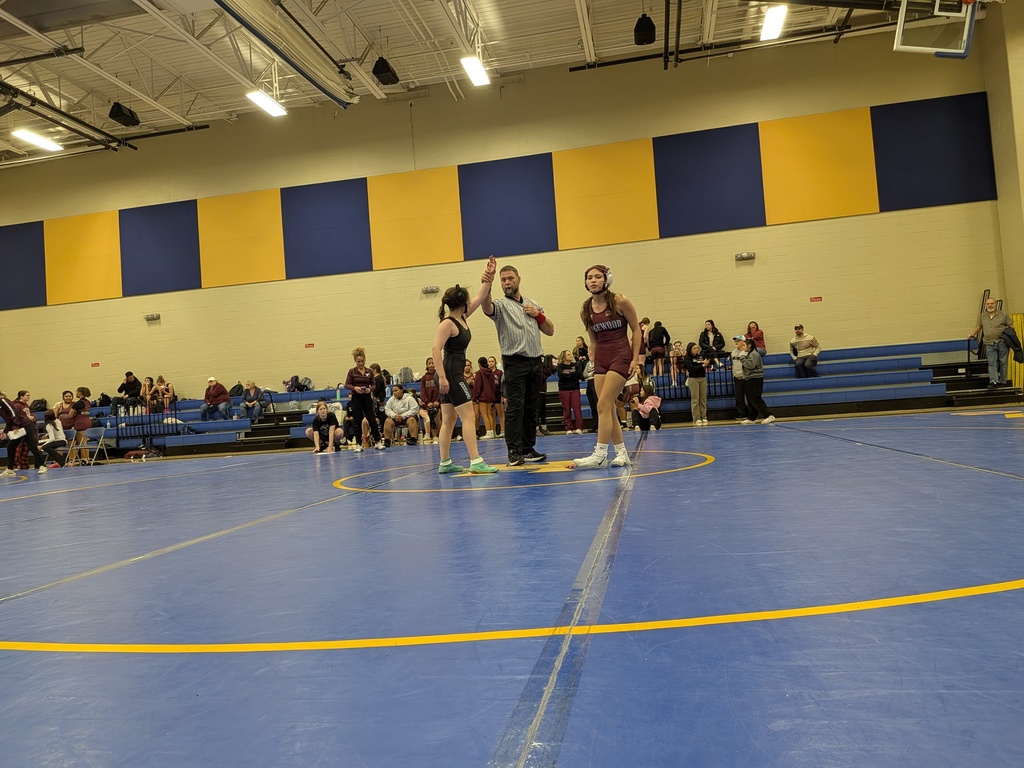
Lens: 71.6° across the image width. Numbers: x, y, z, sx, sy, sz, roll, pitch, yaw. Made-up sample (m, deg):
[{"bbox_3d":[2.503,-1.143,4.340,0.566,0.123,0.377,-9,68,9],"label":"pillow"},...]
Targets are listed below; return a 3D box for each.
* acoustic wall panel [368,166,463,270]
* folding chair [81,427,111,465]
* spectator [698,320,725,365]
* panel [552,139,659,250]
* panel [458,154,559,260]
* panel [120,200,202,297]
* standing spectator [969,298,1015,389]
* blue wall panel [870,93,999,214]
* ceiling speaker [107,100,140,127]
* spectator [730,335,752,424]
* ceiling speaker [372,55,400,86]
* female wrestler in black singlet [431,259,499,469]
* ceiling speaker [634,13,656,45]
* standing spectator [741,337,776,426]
[{"bbox_3d":[-2.488,-4.252,18.185,2.430,2.430,0.050,-4,-2,11],"label":"acoustic wall panel"},{"bbox_3d":[-8.644,1.301,14.578,0.460,0.760,0.500,-4,-2,11],"label":"folding chair"},{"bbox_3d":[4.608,-0.846,16.268,0.600,1.200,0.750,-4,-2,9],"label":"spectator"},{"bbox_3d":[2.291,-4.625,17.368,2.440,2.440,0.050,-4,-2,11],"label":"panel"},{"bbox_3d":[-0.103,-4.441,17.767,2.420,2.440,0.050,-4,-2,11],"label":"panel"},{"bbox_3d":[-9.669,-3.713,19.560,2.420,2.440,0.050,-4,-2,11],"label":"panel"},{"bbox_3d":[9.300,-0.788,13.700,0.750,1.760,0.450,-5,-3,27],"label":"standing spectator"},{"bbox_3d":[9.461,-5.165,15.953,2.430,2.430,0.050,-4,-2,11],"label":"blue wall panel"},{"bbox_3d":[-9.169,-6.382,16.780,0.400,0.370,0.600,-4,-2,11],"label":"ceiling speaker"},{"bbox_3d":[4.554,-0.117,14.057,0.470,1.692,0.340,-6,-3,37],"label":"spectator"},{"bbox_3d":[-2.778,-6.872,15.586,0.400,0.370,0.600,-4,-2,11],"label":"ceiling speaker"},{"bbox_3d":[-0.364,-0.169,5.947,0.540,1.792,0.430,-5,-2,19],"label":"female wrestler in black singlet"},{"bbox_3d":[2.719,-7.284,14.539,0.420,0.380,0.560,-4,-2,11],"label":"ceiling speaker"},{"bbox_3d":[4.487,-0.046,12.950,0.550,1.517,0.450,-4,-2,9],"label":"standing spectator"}]

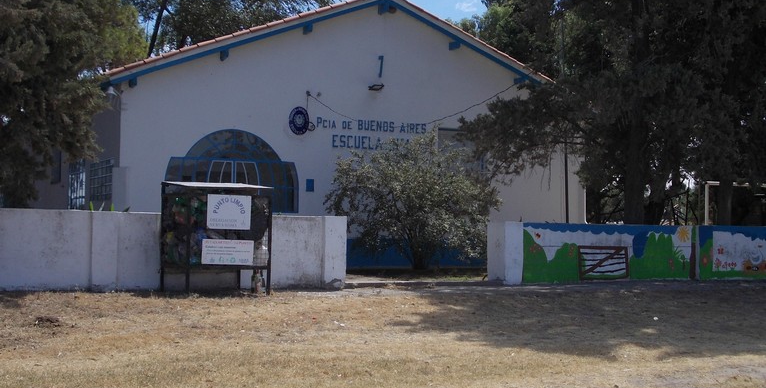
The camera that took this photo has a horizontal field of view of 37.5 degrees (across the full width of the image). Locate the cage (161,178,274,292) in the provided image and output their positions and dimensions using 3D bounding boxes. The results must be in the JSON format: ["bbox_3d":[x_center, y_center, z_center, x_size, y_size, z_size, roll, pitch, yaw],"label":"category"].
[{"bbox_3d":[-2.179,0.548,14.720,1.140,1.450,1.000,2,-3,-30],"label":"cage"}]

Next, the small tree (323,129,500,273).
[{"bbox_3d":[0.503,0.110,19.699,2.950,2.400,2.800,0,-3,0],"label":"small tree"}]

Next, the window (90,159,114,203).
[{"bbox_3d":[-5.091,-0.205,20.410,0.120,0.740,1.560,2,-3,-30],"label":"window"}]

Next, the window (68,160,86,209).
[{"bbox_3d":[-5.950,-0.071,21.916,0.120,1.100,1.280,2,-3,-30],"label":"window"}]

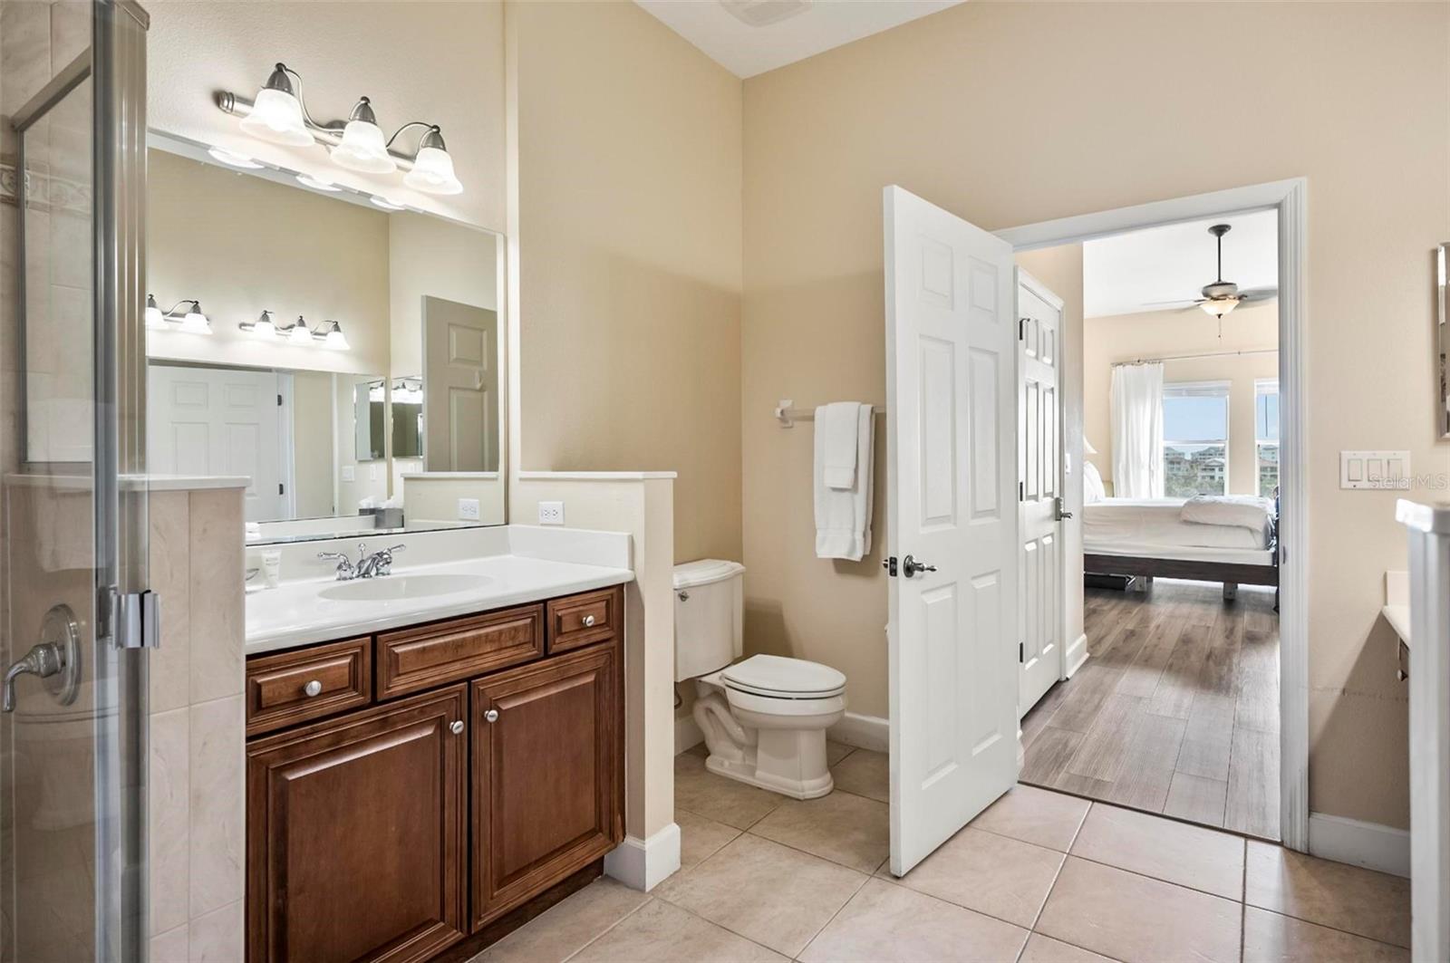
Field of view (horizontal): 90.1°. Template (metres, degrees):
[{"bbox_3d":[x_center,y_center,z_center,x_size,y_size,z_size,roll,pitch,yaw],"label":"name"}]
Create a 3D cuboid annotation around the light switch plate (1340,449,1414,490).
[{"bbox_3d":[1.973,-0.033,2.196,0.162,0.116,0.010,0,1,35],"label":"light switch plate"}]

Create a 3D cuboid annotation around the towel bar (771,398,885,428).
[{"bbox_3d":[0.503,-0.312,3.161,0.658,0.127,0.075,0,1,36],"label":"towel bar"}]

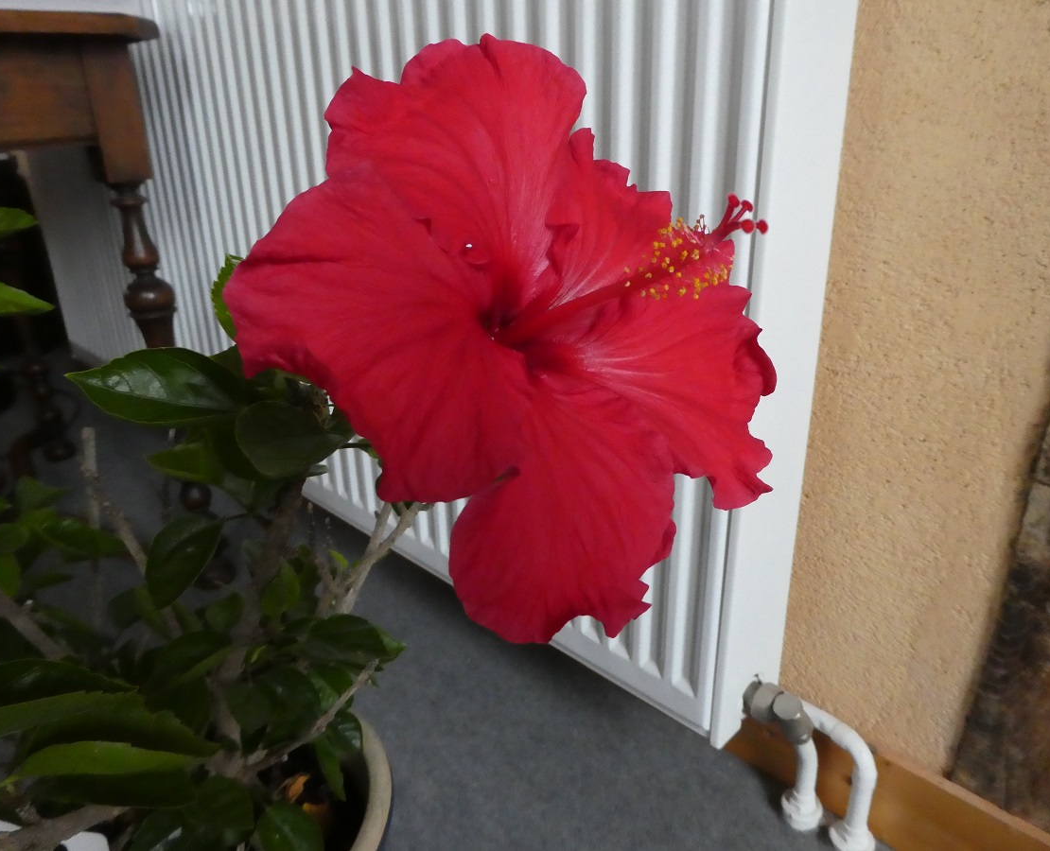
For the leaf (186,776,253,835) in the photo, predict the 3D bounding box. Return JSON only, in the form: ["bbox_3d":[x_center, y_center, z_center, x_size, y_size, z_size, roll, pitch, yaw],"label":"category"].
[{"bbox_3d":[-0.141,0.176,0.365,0.027,0.009,0.031,-25,56,-24],"label":"leaf"}]

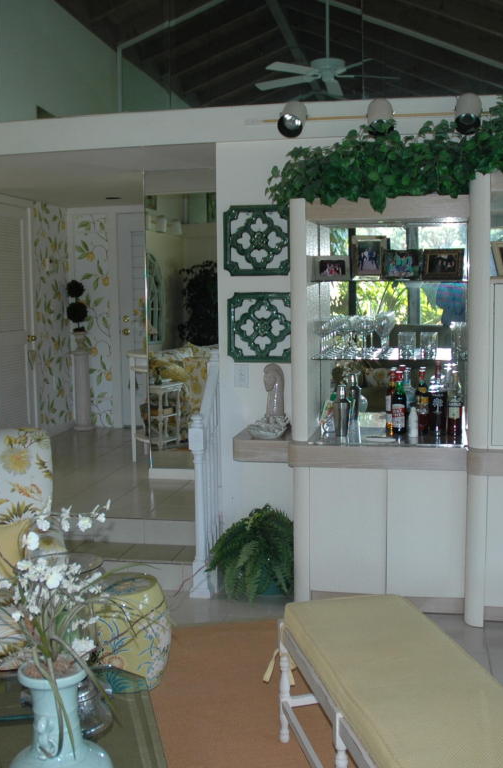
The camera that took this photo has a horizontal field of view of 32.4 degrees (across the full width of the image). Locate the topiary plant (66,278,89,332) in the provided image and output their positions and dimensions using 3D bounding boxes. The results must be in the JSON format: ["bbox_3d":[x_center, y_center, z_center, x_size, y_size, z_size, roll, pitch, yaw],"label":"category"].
[{"bbox_3d":[-1.608,-0.721,8.009,0.200,0.470,0.200,0,7,9],"label":"topiary plant"}]

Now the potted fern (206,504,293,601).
[{"bbox_3d":[-0.001,0.872,4.702,0.470,0.450,0.430,0,7,9],"label":"potted fern"}]

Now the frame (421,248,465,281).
[{"bbox_3d":[0.982,-0.607,4.428,0.205,0.161,0.030,1,-3,17],"label":"frame"}]

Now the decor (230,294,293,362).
[{"bbox_3d":[0.066,-0.314,4.792,0.395,0.389,0.040,0,7,11],"label":"decor"}]

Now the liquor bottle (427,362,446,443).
[{"bbox_3d":[0.973,0.079,4.501,0.095,0.387,0.093,0,7,9],"label":"liquor bottle"}]

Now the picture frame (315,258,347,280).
[{"bbox_3d":[0.420,-0.602,4.537,0.175,0.127,0.030,0,-3,9],"label":"picture frame"}]

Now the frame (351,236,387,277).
[{"bbox_3d":[0.590,-0.638,4.335,0.173,0.208,0.040,-1,-1,3],"label":"frame"}]

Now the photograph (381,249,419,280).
[{"bbox_3d":[0.738,-0.588,4.260,0.187,0.155,0.030,0,-2,9],"label":"photograph"}]

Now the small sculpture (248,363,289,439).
[{"bbox_3d":[0.092,0.084,4.546,0.180,0.379,0.160,-5,8,-35],"label":"small sculpture"}]

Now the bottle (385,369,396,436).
[{"bbox_3d":[0.757,0.088,4.628,0.078,0.344,0.078,0,7,9],"label":"bottle"}]

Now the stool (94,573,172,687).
[{"bbox_3d":[-0.497,1.023,3.577,0.330,0.435,0.330,0,6,11],"label":"stool"}]

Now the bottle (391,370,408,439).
[{"bbox_3d":[0.758,0.099,4.437,0.075,0.337,0.075,0,7,11],"label":"bottle"}]

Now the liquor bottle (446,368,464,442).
[{"bbox_3d":[0.991,0.112,4.211,0.074,0.354,0.074,0,7,11],"label":"liquor bottle"}]

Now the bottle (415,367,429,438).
[{"bbox_3d":[0.868,0.092,4.381,0.073,0.361,0.073,0,7,11],"label":"bottle"}]

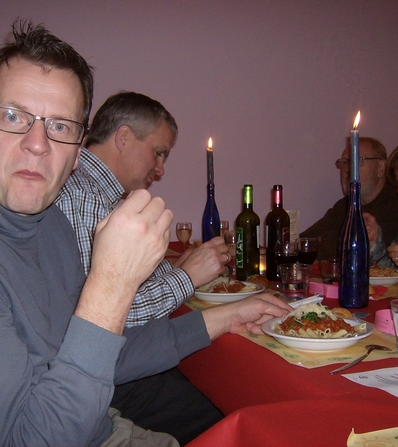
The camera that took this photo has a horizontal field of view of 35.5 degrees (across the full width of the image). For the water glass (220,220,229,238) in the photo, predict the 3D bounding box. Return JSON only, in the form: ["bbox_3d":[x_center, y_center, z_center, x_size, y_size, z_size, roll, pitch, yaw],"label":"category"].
[{"bbox_3d":[0.097,0.067,2.646,0.066,0.143,0.066,0,4,0],"label":"water glass"}]

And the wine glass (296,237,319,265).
[{"bbox_3d":[0.317,0.118,1.786,0.066,0.145,0.066,0,4,0],"label":"wine glass"}]

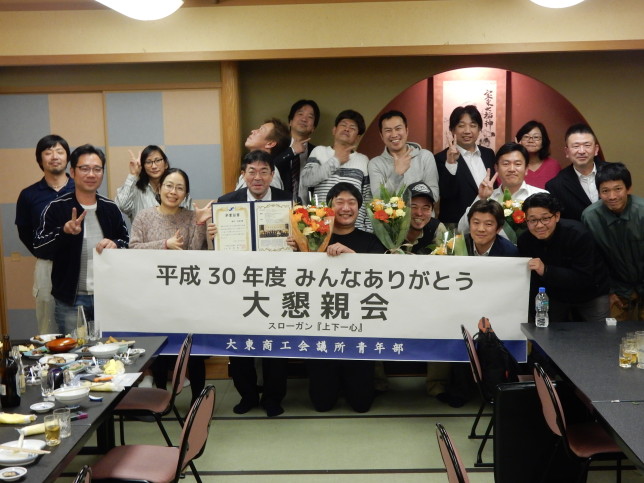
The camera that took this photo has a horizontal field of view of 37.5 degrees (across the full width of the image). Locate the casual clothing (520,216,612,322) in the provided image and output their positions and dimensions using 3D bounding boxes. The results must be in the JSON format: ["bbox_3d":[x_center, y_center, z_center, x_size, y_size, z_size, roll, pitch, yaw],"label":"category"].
[{"bbox_3d":[1.376,0.417,5.295,0.540,1.097,0.520,1,7,18],"label":"casual clothing"}]

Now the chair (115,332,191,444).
[{"bbox_3d":[-0.895,0.779,4.812,0.490,0.690,0.450,-1,7,2],"label":"chair"}]

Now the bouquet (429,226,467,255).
[{"bbox_3d":[0.718,0.113,5.425,0.250,0.400,0.200,-1,7,2],"label":"bouquet"}]

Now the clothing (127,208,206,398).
[{"bbox_3d":[-0.902,0.387,5.613,0.480,1.186,0.360,-3,7,-10],"label":"clothing"}]

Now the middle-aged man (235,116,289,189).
[{"bbox_3d":[-0.352,0.106,6.009,0.460,1.744,0.360,6,10,43],"label":"middle-aged man"}]

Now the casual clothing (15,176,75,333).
[{"bbox_3d":[-1.590,0.309,5.745,0.490,1.380,0.320,-3,7,-13],"label":"casual clothing"}]

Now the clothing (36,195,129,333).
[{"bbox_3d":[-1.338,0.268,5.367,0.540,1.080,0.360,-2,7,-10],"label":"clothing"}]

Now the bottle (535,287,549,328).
[{"bbox_3d":[1.117,0.334,4.828,0.067,0.208,0.067,-1,7,0],"label":"bottle"}]

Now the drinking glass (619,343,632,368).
[{"bbox_3d":[1.336,0.504,4.183,0.059,0.100,0.059,-1,7,2],"label":"drinking glass"}]

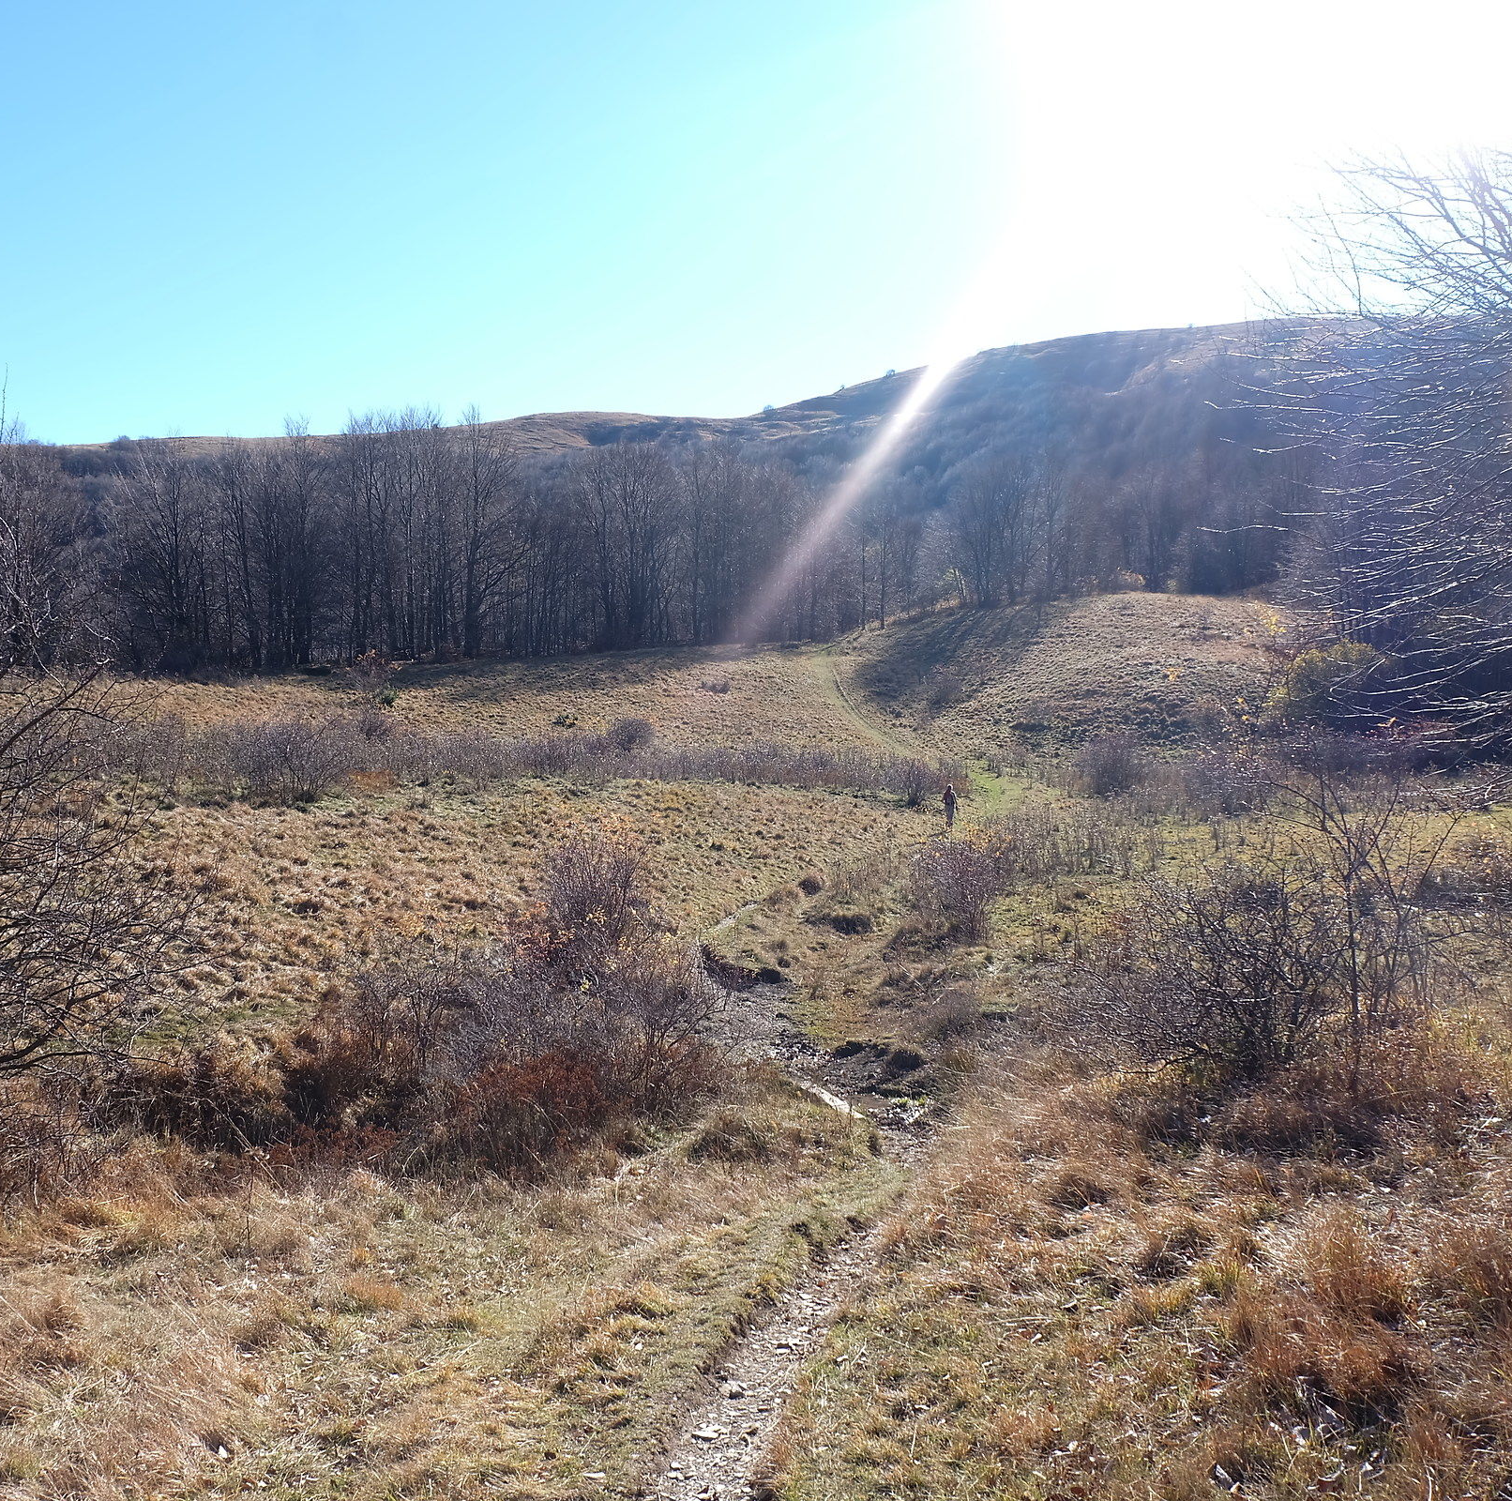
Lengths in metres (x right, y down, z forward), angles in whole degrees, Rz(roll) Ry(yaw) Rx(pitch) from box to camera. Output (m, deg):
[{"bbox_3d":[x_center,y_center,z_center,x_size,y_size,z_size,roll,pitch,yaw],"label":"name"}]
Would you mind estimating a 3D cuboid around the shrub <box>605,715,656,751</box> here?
[{"bbox_3d":[-7.793,-1.036,93.000,2.990,2.240,2.690,0,2,0],"label":"shrub"}]

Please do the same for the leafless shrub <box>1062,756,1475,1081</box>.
[{"bbox_3d":[5.241,1.763,15.500,4.040,3.180,3.030,0,2,0],"label":"leafless shrub"}]

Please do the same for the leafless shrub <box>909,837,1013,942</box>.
[{"bbox_3d":[4.313,3.002,32.000,2.170,2.130,1.950,0,2,0],"label":"leafless shrub"}]

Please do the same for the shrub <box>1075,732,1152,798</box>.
[{"bbox_3d":[18.125,0.713,76.000,3.840,3.320,3.460,0,2,0],"label":"shrub"}]

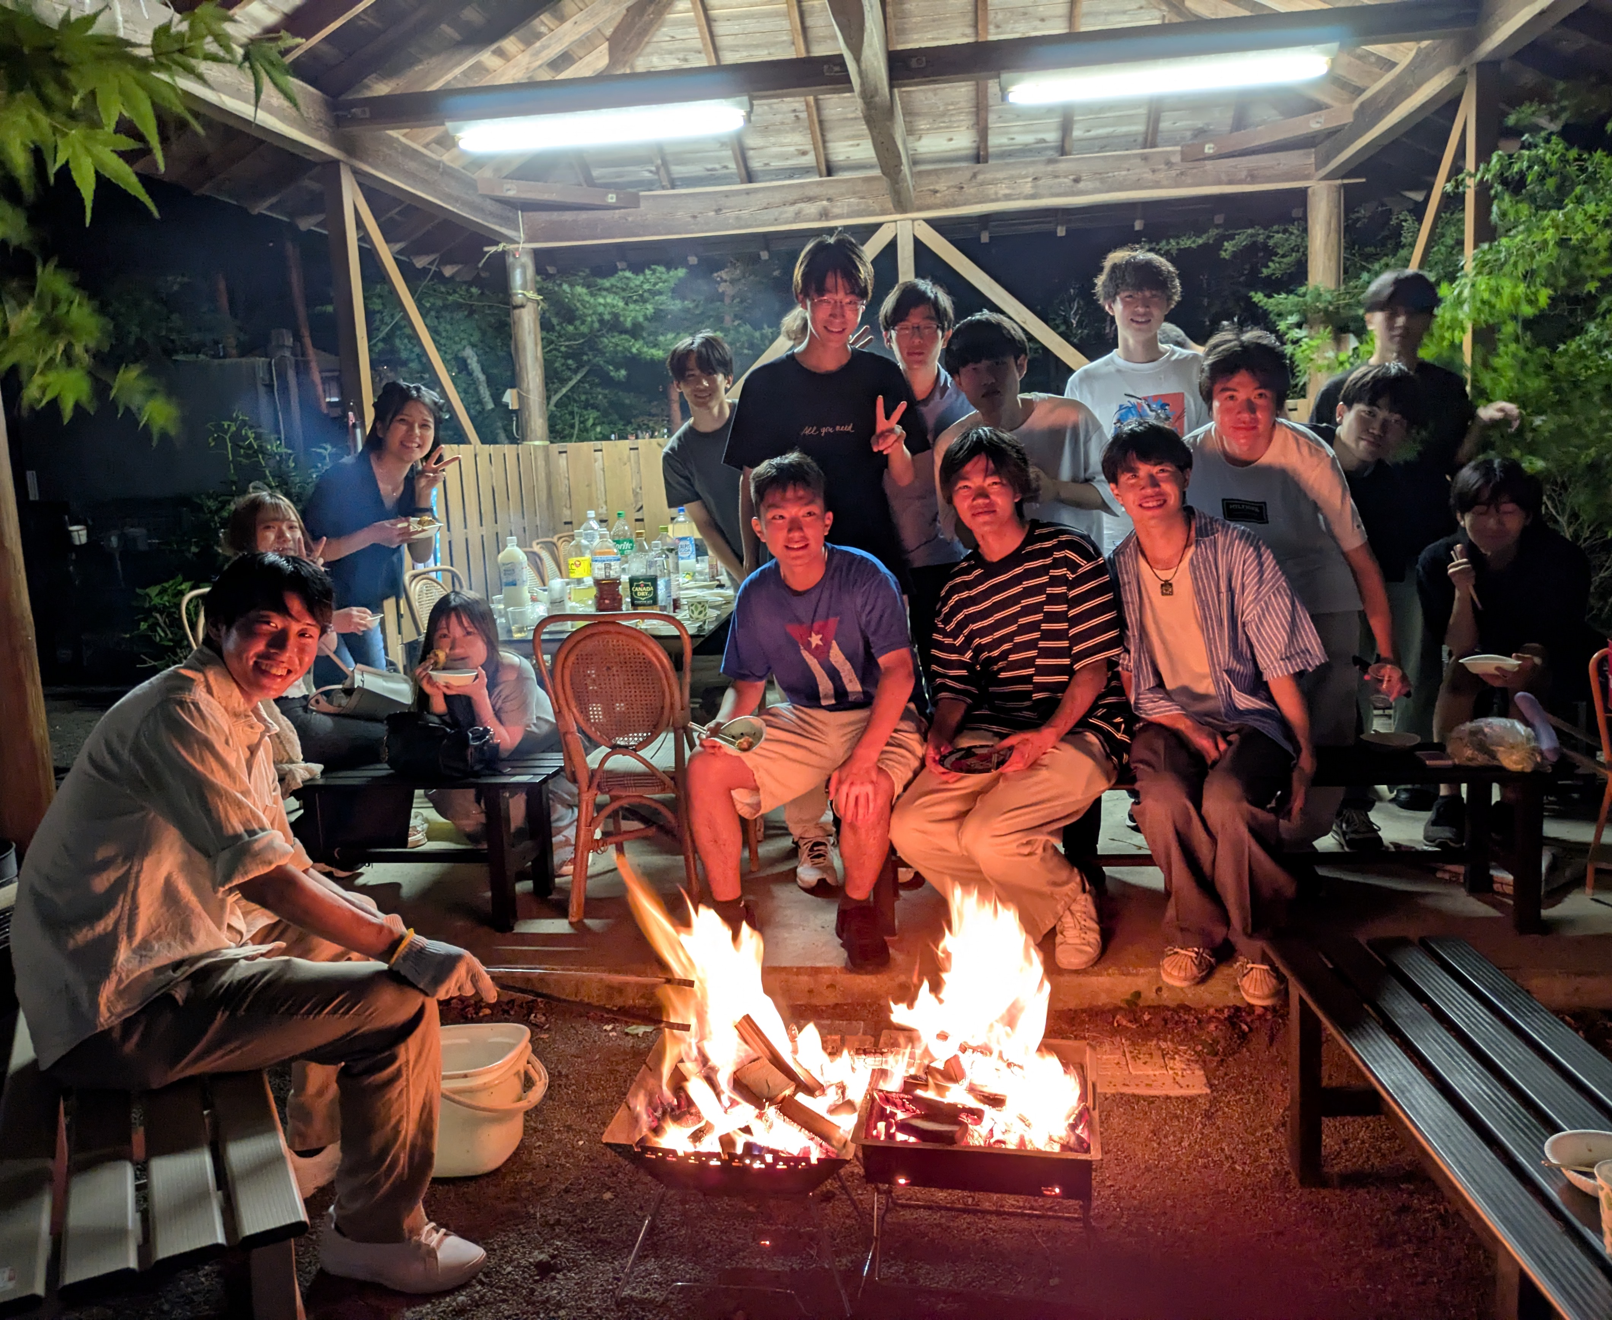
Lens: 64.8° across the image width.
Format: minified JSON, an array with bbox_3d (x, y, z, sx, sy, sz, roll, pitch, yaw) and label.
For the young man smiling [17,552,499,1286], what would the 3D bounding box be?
[{"bbox_3d":[-0.915,0.421,2.190,0.750,1.200,0.500,-5,8,-14],"label":"young man smiling"}]

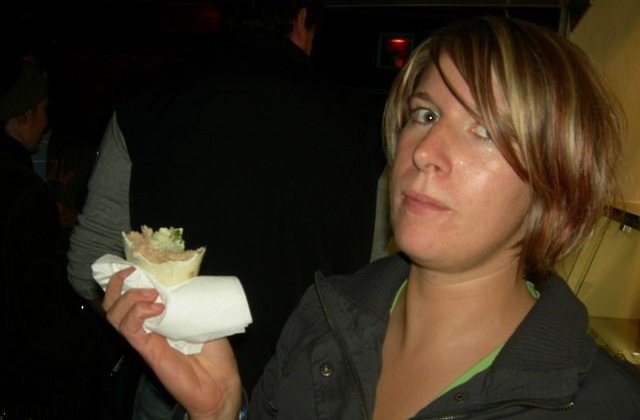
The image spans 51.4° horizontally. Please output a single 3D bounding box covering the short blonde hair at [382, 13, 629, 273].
[{"bbox_3d":[0.181,-0.060,0.650,0.205,0.250,0.230,13,2,42],"label":"short blonde hair"}]

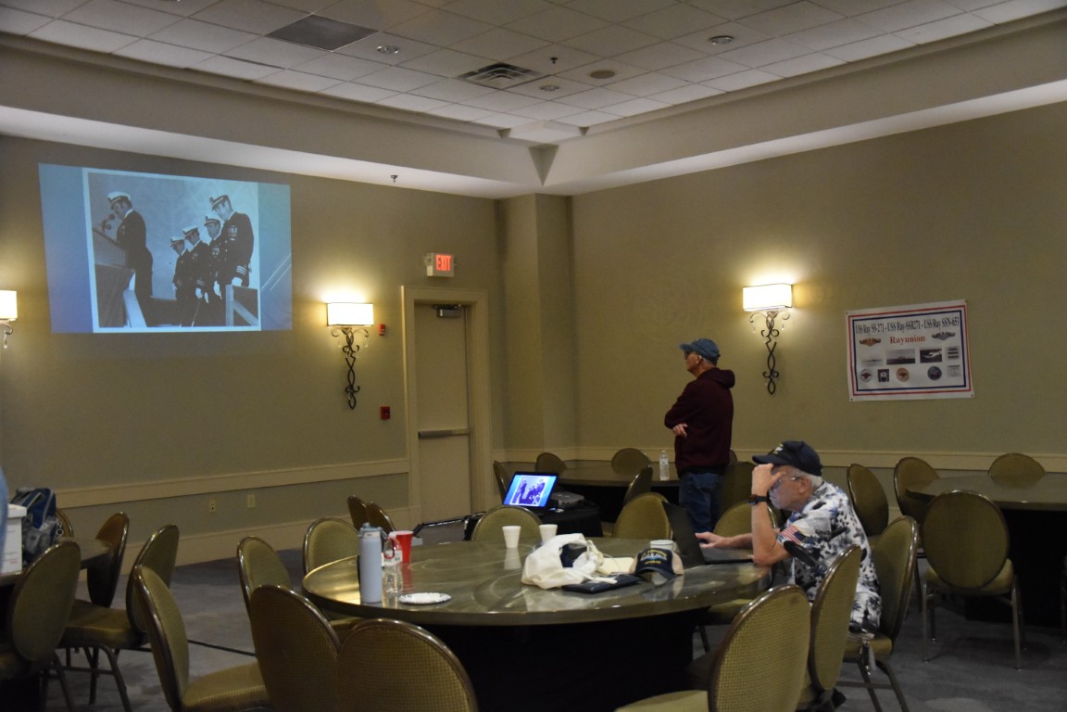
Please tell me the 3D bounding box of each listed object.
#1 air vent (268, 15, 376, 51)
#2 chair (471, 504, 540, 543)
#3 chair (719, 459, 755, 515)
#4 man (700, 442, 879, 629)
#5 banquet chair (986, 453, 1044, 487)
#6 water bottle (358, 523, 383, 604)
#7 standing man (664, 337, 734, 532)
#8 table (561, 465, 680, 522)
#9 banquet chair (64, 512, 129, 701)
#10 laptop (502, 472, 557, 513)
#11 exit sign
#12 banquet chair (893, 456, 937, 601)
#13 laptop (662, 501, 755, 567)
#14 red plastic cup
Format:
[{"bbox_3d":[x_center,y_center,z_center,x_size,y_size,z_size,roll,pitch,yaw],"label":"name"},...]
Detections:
[{"bbox_3d":[-1.564,-2.377,8.547,0.610,0.030,0.610,-3,-2,44],"label":"air vent"},{"bbox_3d":[-0.070,1.159,5.447,0.460,0.865,0.560,-2,-2,-9],"label":"chair"},{"bbox_3d":[1.431,1.194,8.444,0.455,0.875,0.550,-1,-2,-25],"label":"chair"},{"bbox_3d":[1.065,0.958,4.693,0.760,1.230,0.560,-2,-2,-5],"label":"man"},{"bbox_3d":[3.428,1.140,8.048,0.470,0.890,0.610,-2,-2,12],"label":"banquet chair"},{"bbox_3d":[-0.554,0.702,3.935,0.080,0.268,0.077,-2,-1,-8],"label":"water bottle"},{"bbox_3d":[1.186,0.774,8.130,0.420,1.785,0.540,-3,-2,24],"label":"standing man"},{"bbox_3d":[1.028,1.289,9.145,1.800,0.750,1.800,-3,-2,44],"label":"table"},{"bbox_3d":[-2.315,1.258,5.875,0.560,0.865,0.460,-1,-2,-38],"label":"banquet chair"},{"bbox_3d":[-0.096,0.806,6.811,0.365,0.225,0.365,-4,-2,44],"label":"laptop"},{"bbox_3d":[-1.007,-0.981,12.554,0.095,0.262,0.325,-4,-2,44],"label":"exit sign"},{"bbox_3d":[2.836,1.161,8.041,0.470,0.890,0.610,-1,-2,-25],"label":"banquet chair"},{"bbox_3d":[0.714,0.703,4.663,0.295,0.220,0.325,-2,-1,-12],"label":"laptop"},{"bbox_3d":[-0.536,0.782,4.735,0.095,0.120,0.095,-2,-2,-7],"label":"red plastic cup"}]

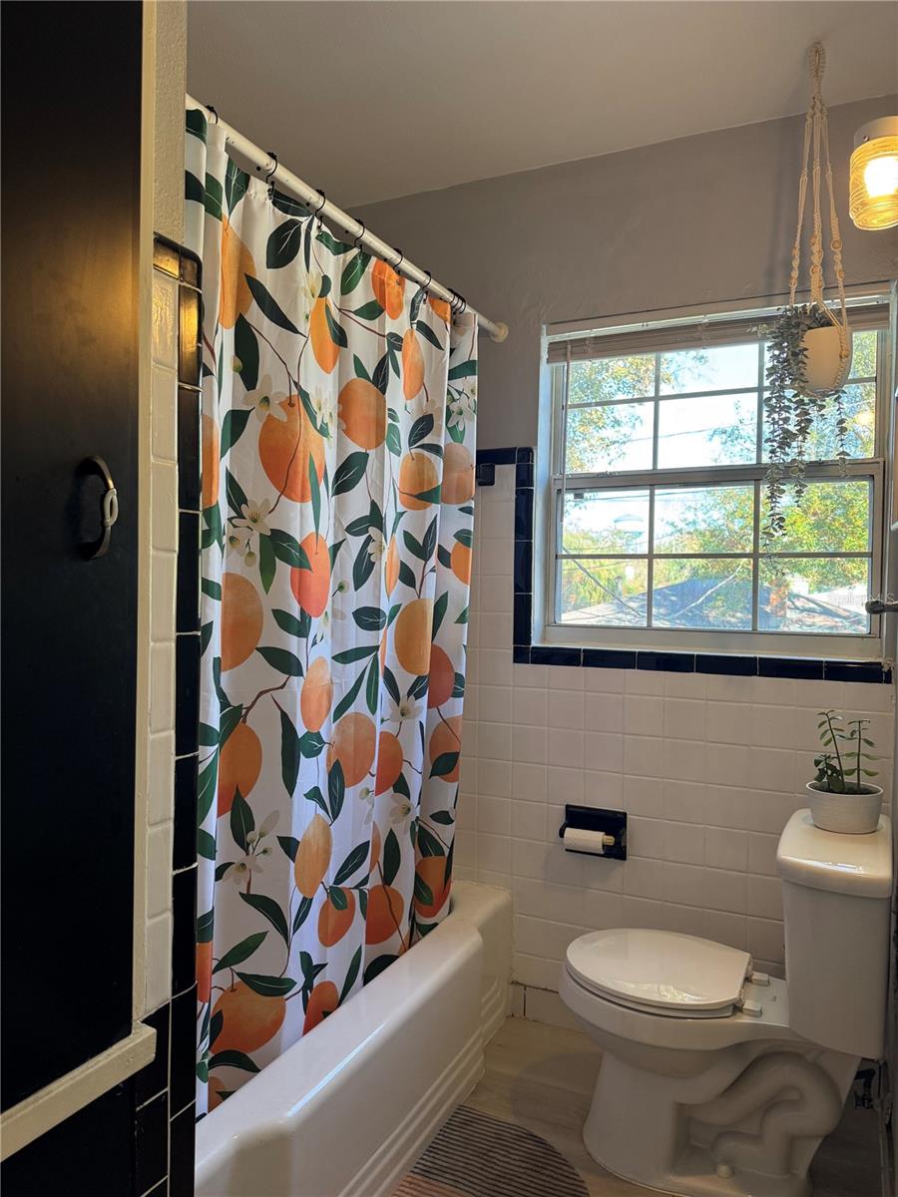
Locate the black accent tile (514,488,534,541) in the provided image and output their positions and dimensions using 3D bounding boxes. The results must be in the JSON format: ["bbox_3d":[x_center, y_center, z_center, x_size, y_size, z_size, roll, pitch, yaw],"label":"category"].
[{"bbox_3d":[0.217,-0.241,2.394,0.053,0.151,0.010,1,2,27],"label":"black accent tile"}]

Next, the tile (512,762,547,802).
[{"bbox_3d":[0.236,0.536,2.404,0.108,0.109,0.009,1,1,26],"label":"tile"}]

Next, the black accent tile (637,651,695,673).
[{"bbox_3d":[0.582,0.171,2.223,0.153,0.051,0.010,1,2,27],"label":"black accent tile"}]

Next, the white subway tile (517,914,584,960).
[{"bbox_3d":[0.285,0.985,2.398,0.207,0.111,0.010,1,2,27],"label":"white subway tile"}]

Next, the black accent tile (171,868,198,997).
[{"bbox_3d":[-0.339,0.422,1.064,0.009,0.152,0.051,1,1,27],"label":"black accent tile"}]

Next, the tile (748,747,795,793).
[{"bbox_3d":[0.824,0.437,2.111,0.108,0.109,0.009,1,1,26],"label":"tile"}]

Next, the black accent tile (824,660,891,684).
[{"bbox_3d":[0.989,0.178,2.024,0.132,0.049,0.009,1,1,26],"label":"black accent tile"}]

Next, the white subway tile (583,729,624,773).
[{"bbox_3d":[0.430,0.426,2.293,0.108,0.108,0.009,1,1,27],"label":"white subway tile"}]

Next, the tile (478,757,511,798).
[{"bbox_3d":[0.138,0.535,2.458,0.108,0.109,0.010,1,2,27],"label":"tile"}]

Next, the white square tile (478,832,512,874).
[{"bbox_3d":[0.137,0.749,2.445,0.108,0.108,0.010,1,1,27],"label":"white square tile"}]

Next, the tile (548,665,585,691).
[{"bbox_3d":[0.336,0.227,2.348,0.108,0.070,0.009,1,1,26],"label":"tile"}]

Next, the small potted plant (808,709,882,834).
[{"bbox_3d":[0.852,0.367,1.786,0.148,0.248,0.148,1,0,28],"label":"small potted plant"}]

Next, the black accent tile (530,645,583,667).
[{"bbox_3d":[0.308,0.168,2.370,0.154,0.050,0.010,1,0,28],"label":"black accent tile"}]

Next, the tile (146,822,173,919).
[{"bbox_3d":[-0.357,0.333,1.017,0.010,0.111,0.041,1,0,26],"label":"tile"}]

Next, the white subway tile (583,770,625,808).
[{"bbox_3d":[0.432,0.540,2.307,0.108,0.109,0.009,1,1,26],"label":"white subway tile"}]

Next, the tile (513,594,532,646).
[{"bbox_3d":[0.214,0.064,2.401,0.051,0.152,0.009,1,1,27],"label":"tile"}]

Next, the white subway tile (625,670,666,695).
[{"bbox_3d":[0.532,0.230,2.251,0.108,0.070,0.009,1,1,26],"label":"white subway tile"}]

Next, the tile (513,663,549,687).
[{"bbox_3d":[0.238,0.225,2.396,0.108,0.070,0.009,1,1,26],"label":"tile"}]

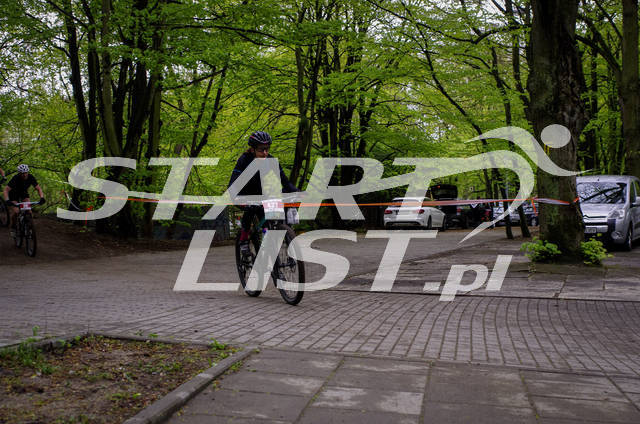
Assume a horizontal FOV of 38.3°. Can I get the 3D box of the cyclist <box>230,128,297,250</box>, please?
[{"bbox_3d":[-0.570,-0.100,9.120,0.660,1.360,0.880,-3,0,-22],"label":"cyclist"}]

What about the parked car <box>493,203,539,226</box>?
[{"bbox_3d":[11.100,0.030,50.000,4.250,1.480,1.760,0,0,-44],"label":"parked car"}]

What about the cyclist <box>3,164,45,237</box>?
[{"bbox_3d":[-5.360,-0.190,16.650,0.750,1.340,0.850,0,0,-28],"label":"cyclist"}]

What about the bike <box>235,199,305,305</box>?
[{"bbox_3d":[-0.490,0.365,8.950,0.700,1.000,1.800,-3,0,-22],"label":"bike"}]

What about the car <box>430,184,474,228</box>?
[{"bbox_3d":[6.750,-0.200,46.600,1.800,2.100,4.400,0,0,18],"label":"car"}]

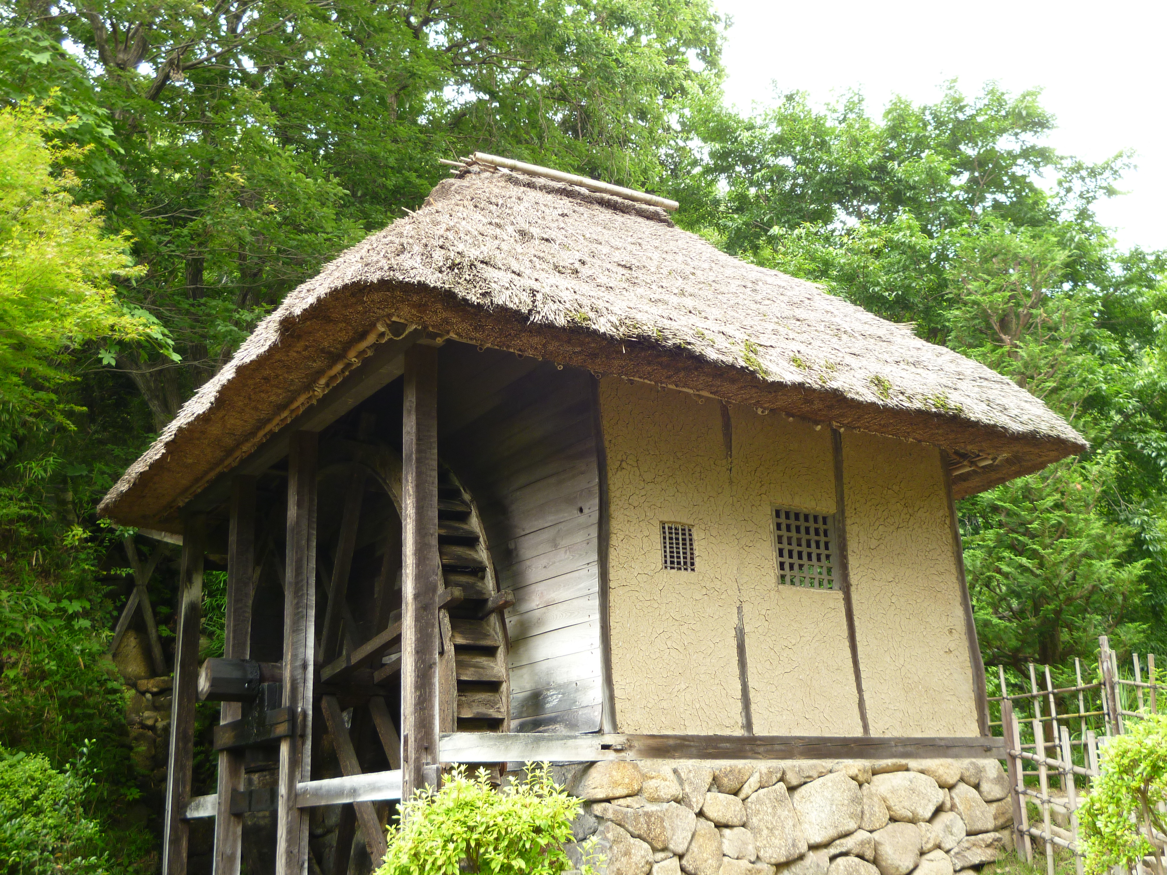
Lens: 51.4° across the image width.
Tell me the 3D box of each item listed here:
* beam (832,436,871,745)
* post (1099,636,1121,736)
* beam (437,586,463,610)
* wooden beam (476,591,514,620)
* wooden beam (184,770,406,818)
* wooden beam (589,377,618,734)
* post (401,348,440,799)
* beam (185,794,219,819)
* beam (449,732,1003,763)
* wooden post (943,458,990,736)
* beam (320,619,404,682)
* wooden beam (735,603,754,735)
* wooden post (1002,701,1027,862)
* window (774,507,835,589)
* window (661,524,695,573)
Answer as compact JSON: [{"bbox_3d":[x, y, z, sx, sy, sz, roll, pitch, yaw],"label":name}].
[{"bbox_3d":[1.762,0.927,8.232,0.113,2.148,0.105,10,-22,-35],"label":"beam"},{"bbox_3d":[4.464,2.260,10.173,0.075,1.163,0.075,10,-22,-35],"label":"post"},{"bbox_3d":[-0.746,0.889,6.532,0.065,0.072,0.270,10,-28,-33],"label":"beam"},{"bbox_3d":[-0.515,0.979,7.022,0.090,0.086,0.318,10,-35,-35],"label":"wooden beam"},{"bbox_3d":[-1.793,2.170,7.299,0.090,0.135,3.412,10,-22,-35],"label":"wooden beam"},{"bbox_3d":[0.071,0.605,6.597,0.100,1.990,0.100,10,-21,-33],"label":"wooden beam"},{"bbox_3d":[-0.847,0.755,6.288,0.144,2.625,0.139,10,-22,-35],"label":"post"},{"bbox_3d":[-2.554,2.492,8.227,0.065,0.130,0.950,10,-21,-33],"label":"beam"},{"bbox_3d":[1.107,1.892,7.376,4.650,0.141,0.142,10,-22,-35],"label":"beam"},{"bbox_3d":[2.544,1.026,8.213,0.105,1.980,0.105,10,-21,-33],"label":"wooden post"},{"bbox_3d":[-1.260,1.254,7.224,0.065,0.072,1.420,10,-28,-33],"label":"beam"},{"bbox_3d":[0.948,1.421,7.426,0.090,0.787,0.090,10,-22,-35],"label":"wooden beam"},{"bbox_3d":[2.767,2.191,7.795,0.065,1.000,0.065,14,-24,-31],"label":"wooden post"},{"bbox_3d":[1.364,0.685,7.454,0.520,0.495,0.060,10,-21,-33],"label":"window"},{"bbox_3d":[0.561,0.673,7.386,0.263,0.289,0.060,10,-22,-35],"label":"window"}]

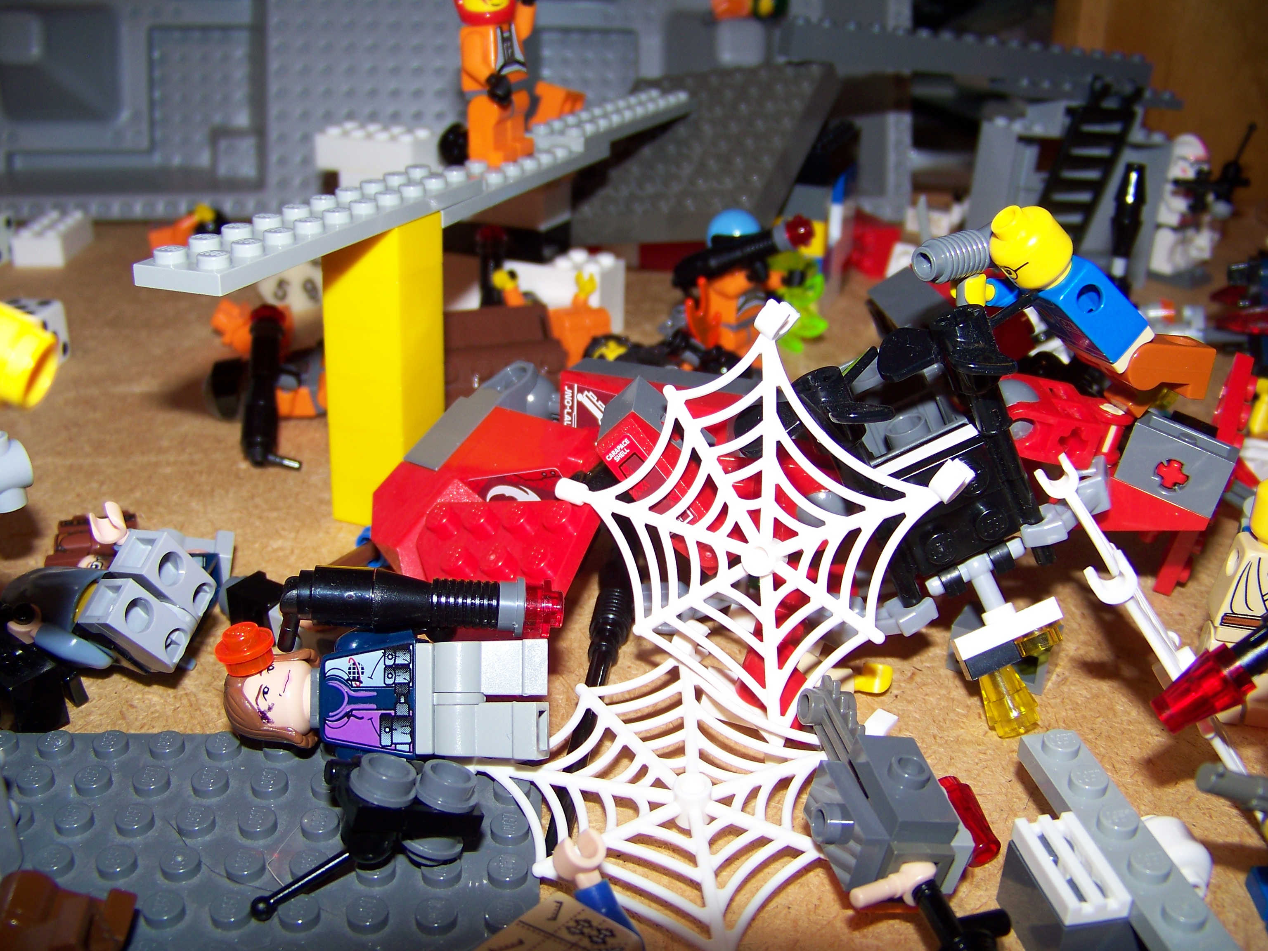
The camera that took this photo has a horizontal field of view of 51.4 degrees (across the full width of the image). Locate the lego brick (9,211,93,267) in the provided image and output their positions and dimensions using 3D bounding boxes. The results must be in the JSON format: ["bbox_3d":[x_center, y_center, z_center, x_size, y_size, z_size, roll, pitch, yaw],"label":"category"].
[{"bbox_3d":[-0.185,-0.076,0.420,0.016,0.011,0.032,0,24,-4],"label":"lego brick"}]

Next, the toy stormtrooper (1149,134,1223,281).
[{"bbox_3d":[0.170,-0.083,0.403,0.018,0.043,0.015,-13,28,-32],"label":"toy stormtrooper"}]

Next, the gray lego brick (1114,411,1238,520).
[{"bbox_3d":[0.086,-0.002,0.209,0.016,0.010,0.008,27,31,22],"label":"gray lego brick"}]

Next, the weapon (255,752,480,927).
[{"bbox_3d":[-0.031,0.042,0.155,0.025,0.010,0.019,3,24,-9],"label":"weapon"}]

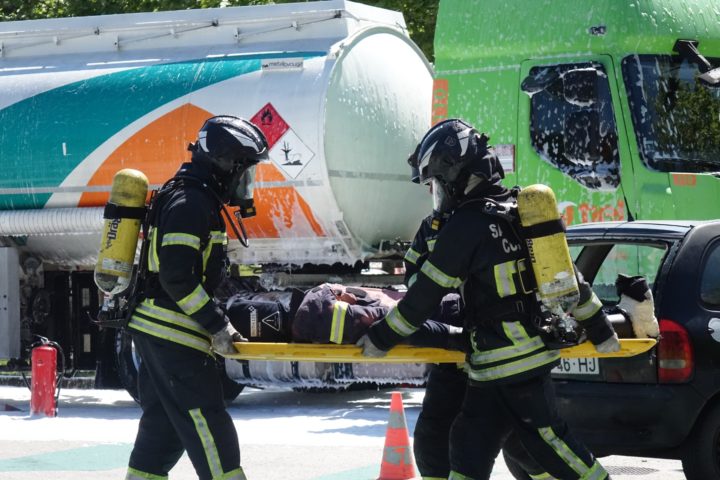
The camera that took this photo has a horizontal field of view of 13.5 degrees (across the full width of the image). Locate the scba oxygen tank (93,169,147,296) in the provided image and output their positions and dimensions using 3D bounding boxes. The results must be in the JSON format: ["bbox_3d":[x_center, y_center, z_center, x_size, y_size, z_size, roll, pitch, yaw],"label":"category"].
[{"bbox_3d":[-0.989,-0.035,12.600,0.156,0.520,0.156,11,0,-6],"label":"scba oxygen tank"}]

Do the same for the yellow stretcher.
[{"bbox_3d":[0.317,0.460,12.600,1.830,0.065,0.420,1,-1,3],"label":"yellow stretcher"}]

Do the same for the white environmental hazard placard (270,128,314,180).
[{"bbox_3d":[-0.548,-0.703,24.700,0.424,0.424,0.015,3,11,30],"label":"white environmental hazard placard"}]

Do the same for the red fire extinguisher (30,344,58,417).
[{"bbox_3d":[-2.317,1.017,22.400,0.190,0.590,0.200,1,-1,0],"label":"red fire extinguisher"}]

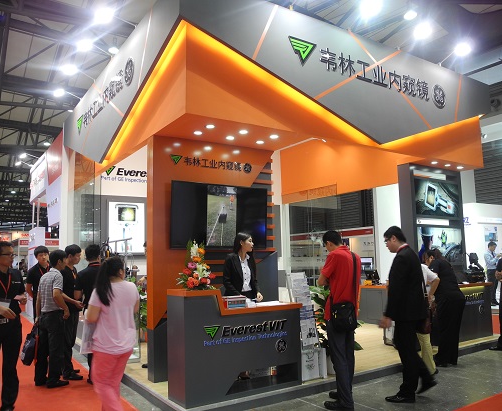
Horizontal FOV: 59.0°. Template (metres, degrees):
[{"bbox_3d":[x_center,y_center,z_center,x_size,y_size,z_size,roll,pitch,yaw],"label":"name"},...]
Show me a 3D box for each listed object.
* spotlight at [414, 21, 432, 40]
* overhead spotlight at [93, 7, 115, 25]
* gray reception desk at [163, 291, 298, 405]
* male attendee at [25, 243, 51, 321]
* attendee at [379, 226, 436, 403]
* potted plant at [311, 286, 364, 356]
[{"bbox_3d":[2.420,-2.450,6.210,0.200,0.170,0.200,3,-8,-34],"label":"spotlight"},{"bbox_3d":[-1.810,-2.345,5.470,0.200,0.160,0.200,-1,-7,0],"label":"overhead spotlight"},{"bbox_3d":[-0.154,1.427,4.790,1.390,1.110,0.430,3,-8,-34],"label":"gray reception desk"},{"bbox_3d":[-2.903,1.438,6.135,0.480,1.742,0.300,2,-8,-24],"label":"male attendee"},{"bbox_3d":[1.630,1.121,4.738,0.550,1.768,0.500,-2,-7,4],"label":"attendee"},{"bbox_3d":[1.002,1.487,5.394,0.640,1.025,0.600,-3,-8,11],"label":"potted plant"}]

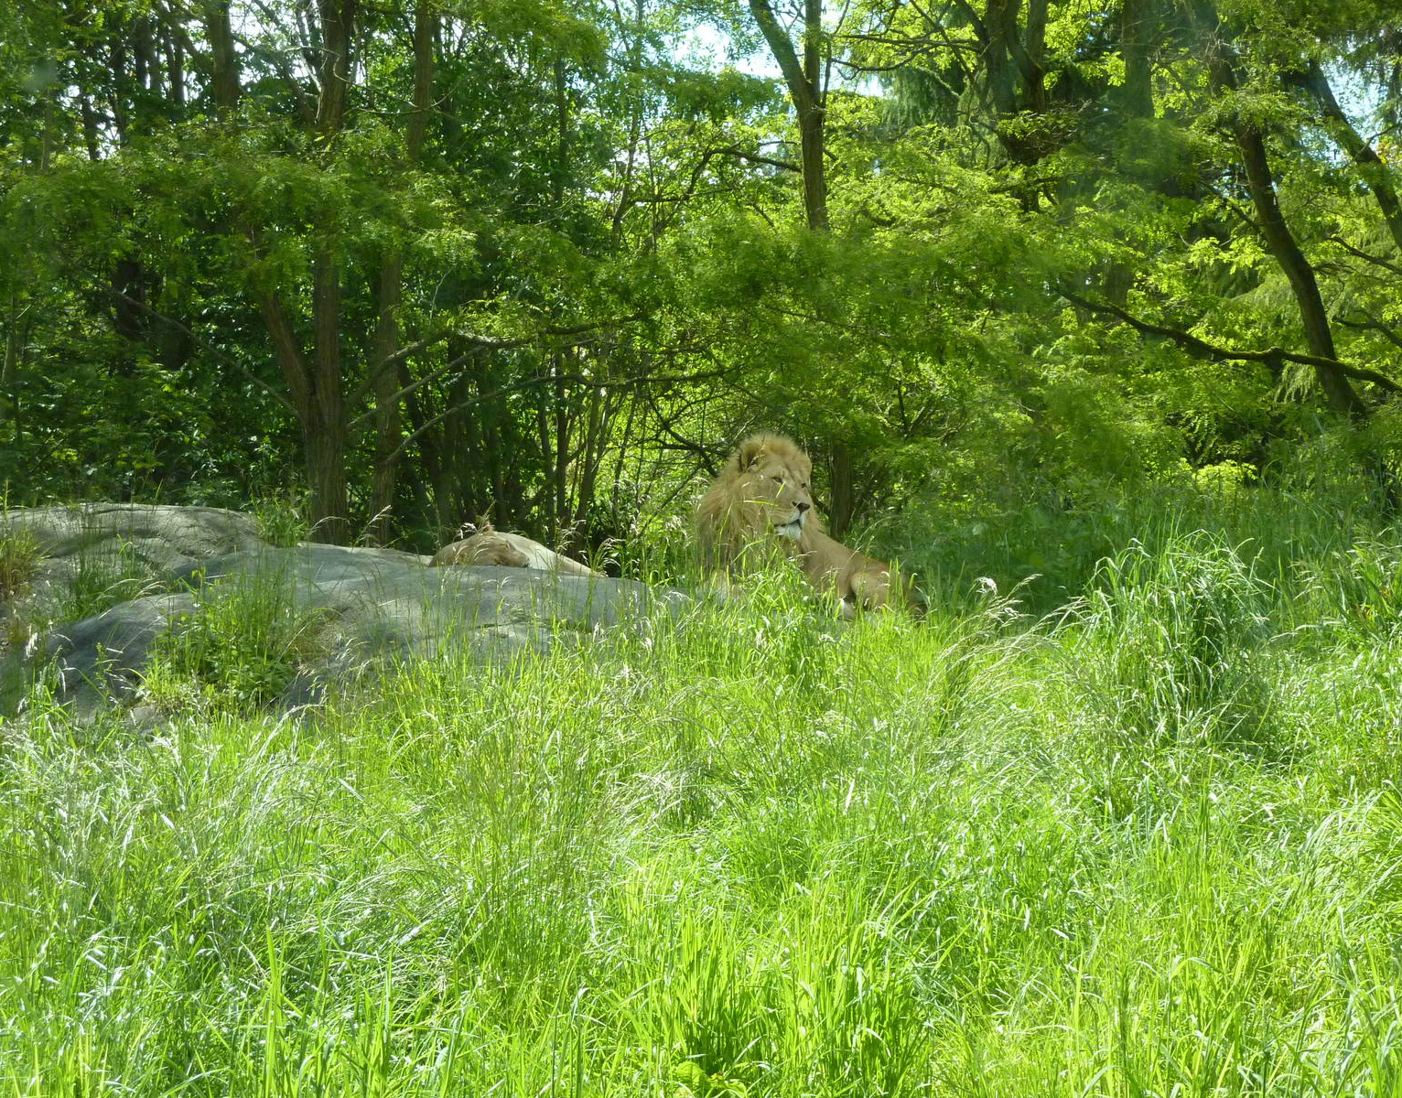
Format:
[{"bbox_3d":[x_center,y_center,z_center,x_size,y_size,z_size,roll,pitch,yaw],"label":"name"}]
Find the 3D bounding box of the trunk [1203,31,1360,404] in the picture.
[{"bbox_3d":[4.314,-2.430,22.500,0.400,2.950,0.350,-19,2,0],"label":"trunk"}]

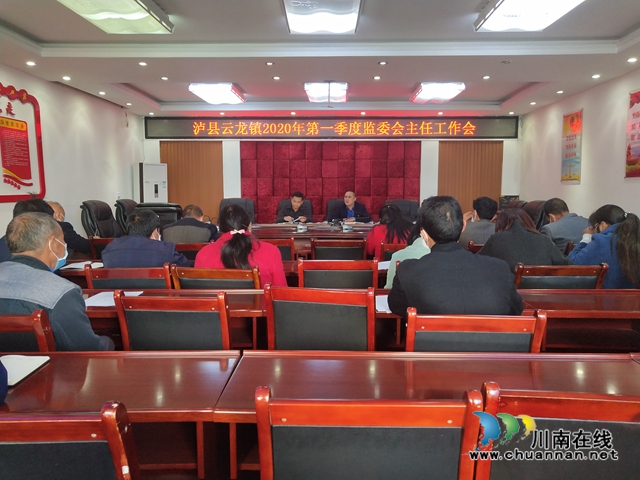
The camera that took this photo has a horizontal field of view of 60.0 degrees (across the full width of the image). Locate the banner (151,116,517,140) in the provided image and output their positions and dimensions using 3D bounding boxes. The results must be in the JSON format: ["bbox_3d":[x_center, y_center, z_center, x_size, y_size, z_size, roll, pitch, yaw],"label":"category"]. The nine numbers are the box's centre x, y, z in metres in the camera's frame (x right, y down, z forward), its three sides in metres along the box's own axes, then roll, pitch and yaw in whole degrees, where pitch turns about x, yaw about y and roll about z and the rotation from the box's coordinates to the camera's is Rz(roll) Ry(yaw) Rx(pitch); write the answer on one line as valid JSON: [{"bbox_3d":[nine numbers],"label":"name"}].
[{"bbox_3d":[0.208,-1.896,9.397,6.320,0.368,0.100,0,5,2],"label":"banner"}]

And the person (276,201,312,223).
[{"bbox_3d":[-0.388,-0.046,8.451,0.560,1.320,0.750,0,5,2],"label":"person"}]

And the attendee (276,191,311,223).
[{"bbox_3d":[-0.435,-0.138,9.174,0.560,1.300,0.740,0,5,0],"label":"attendee"}]

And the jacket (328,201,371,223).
[{"bbox_3d":[0.453,-0.213,8.516,0.600,0.700,0.450,0,5,2],"label":"jacket"}]

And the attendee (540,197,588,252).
[{"bbox_3d":[2.100,0.254,4.972,0.530,1.260,0.760,-1,5,-8],"label":"attendee"}]

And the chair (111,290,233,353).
[{"bbox_3d":[-0.604,0.644,2.623,0.480,0.910,0.560,0,5,3],"label":"chair"}]

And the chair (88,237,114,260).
[{"bbox_3d":[-1.804,0.405,5.233,0.480,0.910,0.560,0,5,2],"label":"chair"}]

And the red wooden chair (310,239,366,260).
[{"bbox_3d":[0.175,0.435,5.261,0.530,0.940,0.560,0,5,2],"label":"red wooden chair"}]

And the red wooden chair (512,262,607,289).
[{"bbox_3d":[1.498,0.580,3.668,0.530,0.940,0.560,0,5,2],"label":"red wooden chair"}]

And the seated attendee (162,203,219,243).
[{"bbox_3d":[-1.213,0.290,5.198,0.540,1.240,0.750,0,5,2],"label":"seated attendee"}]

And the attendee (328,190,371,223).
[{"bbox_3d":[0.449,-0.056,8.450,0.600,1.340,0.750,0,5,2],"label":"attendee"}]

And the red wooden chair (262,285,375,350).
[{"bbox_3d":[0.069,0.627,2.685,0.480,0.910,0.560,1,5,14],"label":"red wooden chair"}]

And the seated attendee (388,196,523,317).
[{"bbox_3d":[0.525,0.462,2.390,0.530,1.300,0.760,0,5,0],"label":"seated attendee"}]

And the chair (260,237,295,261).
[{"bbox_3d":[-0.457,0.404,5.243,0.480,0.910,0.560,0,5,1],"label":"chair"}]

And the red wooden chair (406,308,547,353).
[{"bbox_3d":[0.555,0.667,2.223,0.480,0.910,0.560,0,5,3],"label":"red wooden chair"}]

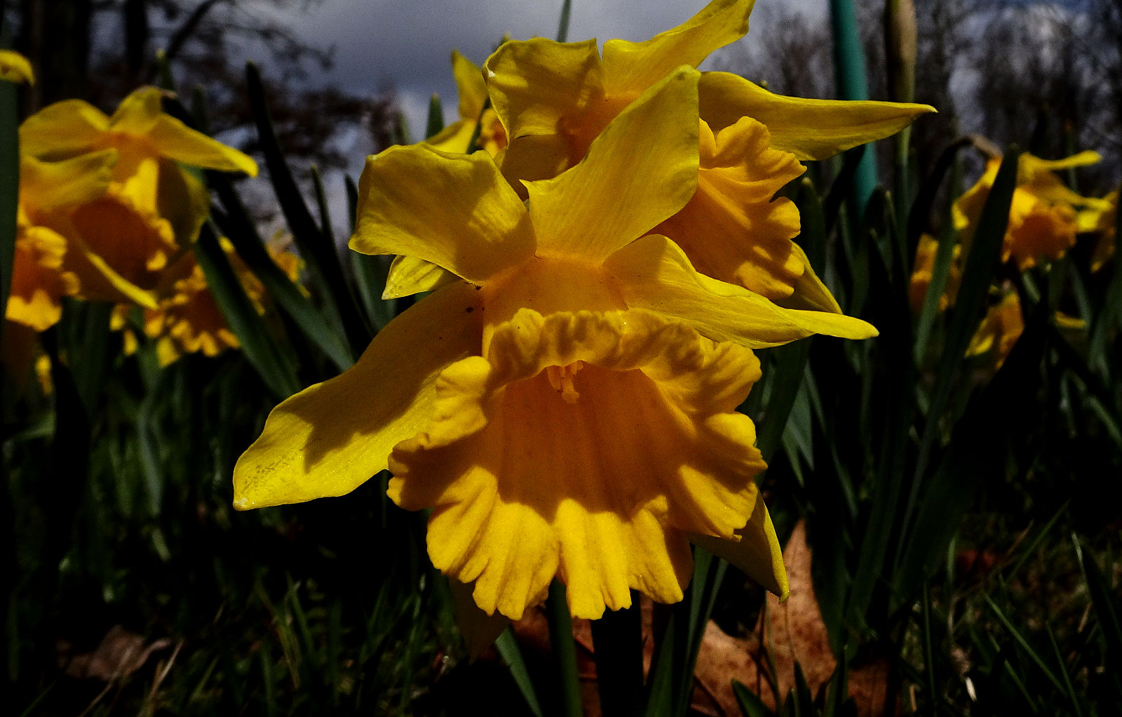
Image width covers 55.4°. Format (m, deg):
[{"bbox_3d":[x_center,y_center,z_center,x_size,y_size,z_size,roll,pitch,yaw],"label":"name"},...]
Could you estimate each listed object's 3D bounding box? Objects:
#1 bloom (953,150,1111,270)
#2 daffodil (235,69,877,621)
[{"bbox_3d":[0.298,-0.091,0.680,0.092,0.078,0.058,0,29,-17],"label":"bloom"},{"bbox_3d":[-0.003,0.003,0.165,0.109,0.094,0.062,0,23,-1],"label":"daffodil"}]

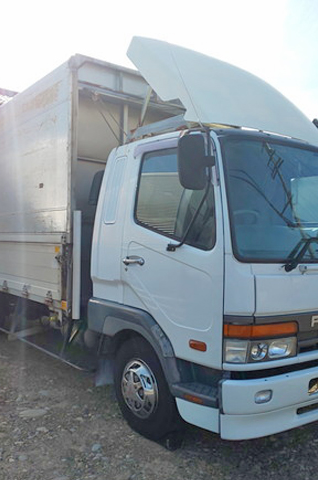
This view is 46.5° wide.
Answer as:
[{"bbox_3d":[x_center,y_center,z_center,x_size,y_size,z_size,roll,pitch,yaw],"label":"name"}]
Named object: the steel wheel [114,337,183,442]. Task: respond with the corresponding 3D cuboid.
[{"bbox_3d":[-0.073,1.224,3.100,0.243,0.822,0.801,0,1,-39],"label":"steel wheel"}]

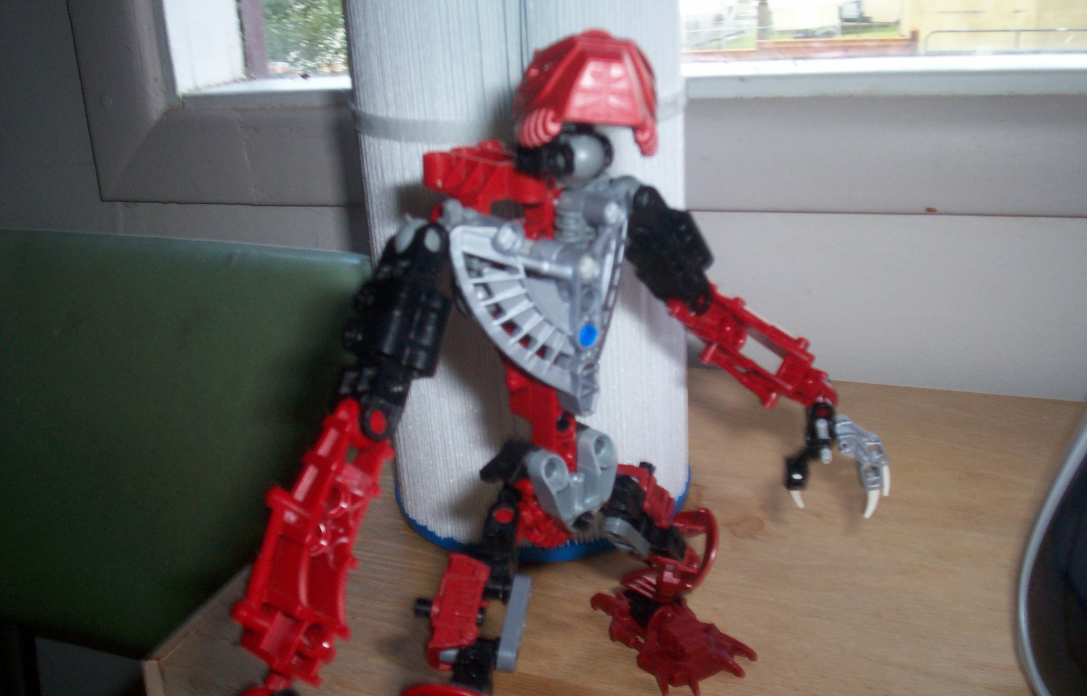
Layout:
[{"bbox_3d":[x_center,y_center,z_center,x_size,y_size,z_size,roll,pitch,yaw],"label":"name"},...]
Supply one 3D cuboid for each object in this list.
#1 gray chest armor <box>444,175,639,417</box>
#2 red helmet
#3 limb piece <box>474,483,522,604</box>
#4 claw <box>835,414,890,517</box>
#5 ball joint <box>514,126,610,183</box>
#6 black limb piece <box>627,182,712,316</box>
[{"bbox_3d":[0.001,-0.015,0.342,0.057,0.061,0.033,-17,22,-38],"label":"gray chest armor"},{"bbox_3d":[0.013,-0.077,0.342,0.036,0.035,0.036,-7,19,-25],"label":"red helmet"},{"bbox_3d":[-0.014,0.060,0.345,0.013,0.013,0.038,-3,47,5],"label":"limb piece"},{"bbox_3d":[0.124,0.045,0.440,0.018,0.038,0.020,1,18,14],"label":"claw"},{"bbox_3d":[0.006,-0.059,0.342,0.021,0.017,0.021,-17,22,-38],"label":"ball joint"},{"bbox_3d":[0.042,-0.034,0.380,0.021,0.050,0.021,-20,36,18],"label":"black limb piece"}]

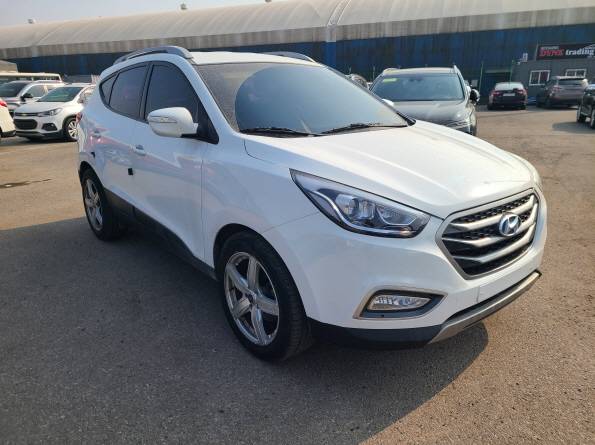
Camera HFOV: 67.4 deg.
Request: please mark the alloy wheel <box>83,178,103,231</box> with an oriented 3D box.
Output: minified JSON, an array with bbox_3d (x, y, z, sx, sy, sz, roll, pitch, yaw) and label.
[{"bbox_3d":[-1.858,-0.177,4.260,0.180,0.490,0.490,-14,21,-37],"label":"alloy wheel"}]

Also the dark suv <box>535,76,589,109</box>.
[{"bbox_3d":[15.350,-7.600,26.050,1.870,1.680,4.580,4,17,17],"label":"dark suv"}]

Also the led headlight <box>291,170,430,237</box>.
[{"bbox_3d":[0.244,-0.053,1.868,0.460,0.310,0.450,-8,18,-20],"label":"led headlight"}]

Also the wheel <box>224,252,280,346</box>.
[{"bbox_3d":[-0.178,0.371,2.299,0.180,0.490,0.490,-15,21,-38],"label":"wheel"}]

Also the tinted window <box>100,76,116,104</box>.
[{"bbox_3d":[-1.718,-1.183,4.017,0.060,0.270,0.460,16,8,-38],"label":"tinted window"}]

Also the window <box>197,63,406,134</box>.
[{"bbox_3d":[0.071,-0.828,2.941,1.460,0.140,0.980,-14,46,-37],"label":"window"}]

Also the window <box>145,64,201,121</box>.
[{"bbox_3d":[-0.830,-0.811,2.917,0.080,0.460,1.050,16,3,-43],"label":"window"}]

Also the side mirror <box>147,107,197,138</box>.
[{"bbox_3d":[-0.698,-0.550,2.484,0.270,0.180,0.160,-14,21,-37],"label":"side mirror"}]

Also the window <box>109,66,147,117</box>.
[{"bbox_3d":[-1.352,-1.023,3.541,0.070,0.400,0.860,16,6,-42],"label":"window"}]

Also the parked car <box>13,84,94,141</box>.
[{"bbox_3d":[-7.060,-3.670,14.590,1.780,1.650,4.250,5,18,20],"label":"parked car"}]

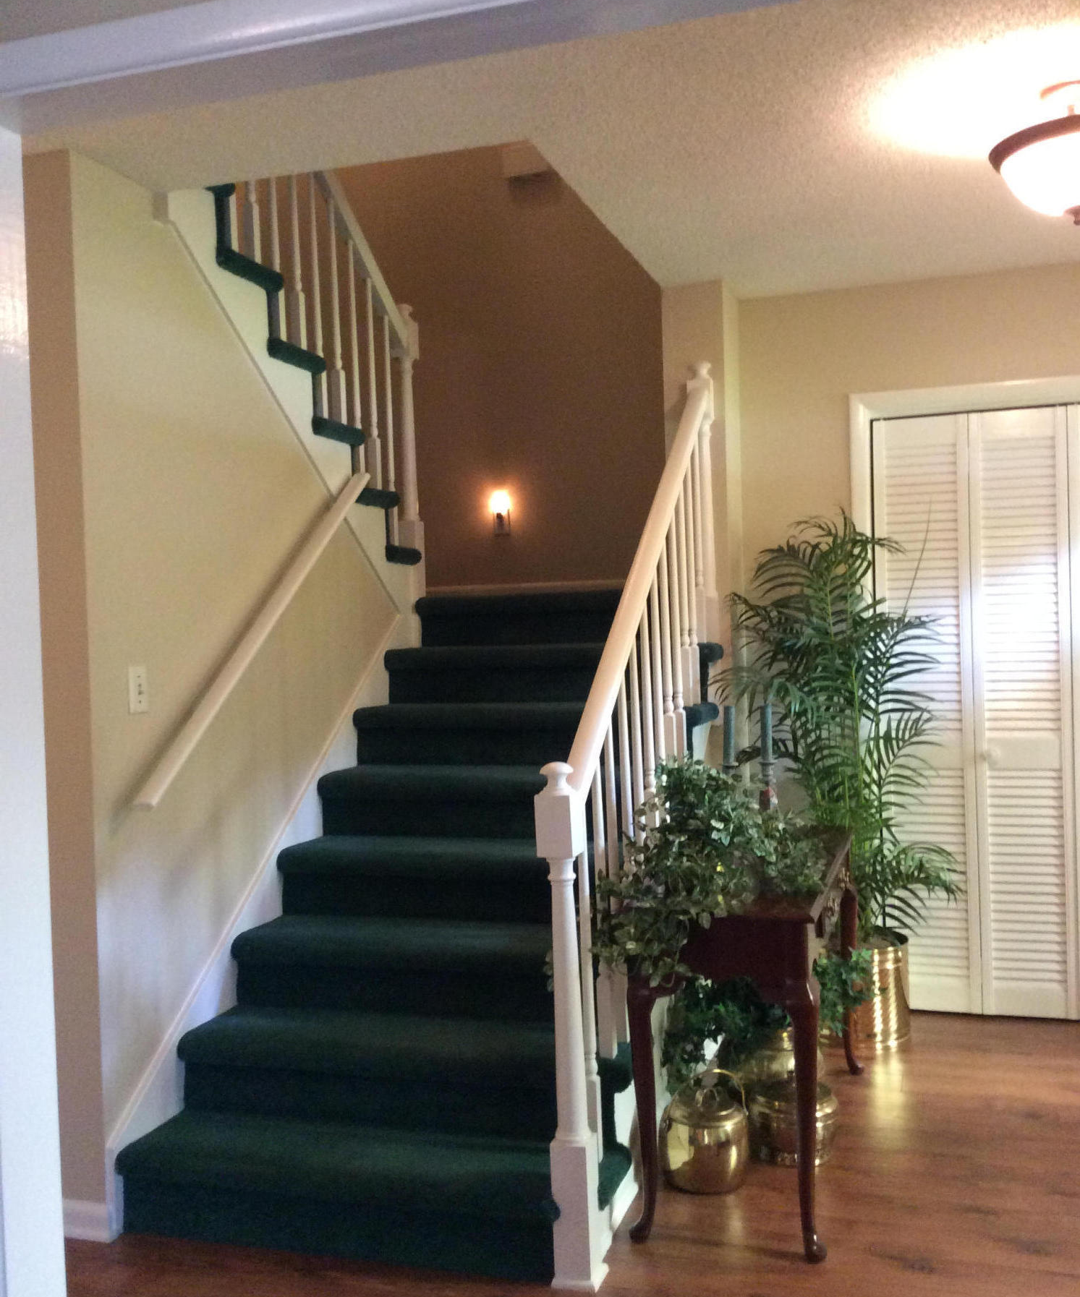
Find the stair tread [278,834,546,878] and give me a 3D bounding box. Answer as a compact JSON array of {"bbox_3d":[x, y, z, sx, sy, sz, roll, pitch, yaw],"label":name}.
[{"bbox_3d":[-0.159,0.590,3.867,1.130,0.058,0.301,-1,1,17],"label":"stair tread"}]

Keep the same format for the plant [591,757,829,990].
[{"bbox_3d":[0.380,0.482,3.073,0.510,0.457,0.510,-1,1,17],"label":"plant"}]

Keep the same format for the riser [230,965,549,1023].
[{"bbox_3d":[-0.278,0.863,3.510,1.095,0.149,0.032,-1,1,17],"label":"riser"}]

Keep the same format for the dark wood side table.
[{"bbox_3d":[0.564,0.914,3.529,0.427,0.710,1.275,-1,1,17],"label":"dark wood side table"}]

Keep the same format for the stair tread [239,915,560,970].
[{"bbox_3d":[-0.238,0.772,3.576,1.100,0.055,0.301,-1,1,17],"label":"stair tread"}]

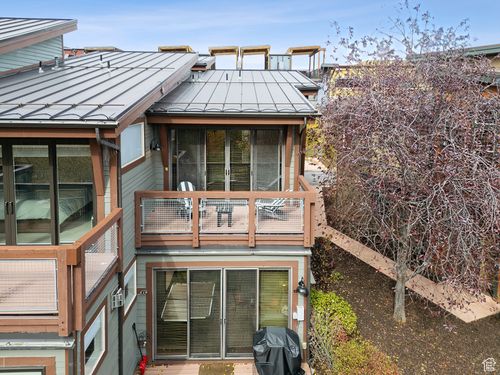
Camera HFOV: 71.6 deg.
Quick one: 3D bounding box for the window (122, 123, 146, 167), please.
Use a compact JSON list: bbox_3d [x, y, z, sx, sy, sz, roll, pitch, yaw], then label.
[{"bbox_3d":[-2.680,-1.000,8.050,0.100,0.880,1.500,0,11,-2],"label":"window"}]

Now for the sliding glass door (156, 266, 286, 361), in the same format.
[{"bbox_3d":[-0.682,3.150,8.600,3.350,2.270,0.120,0,8,-2],"label":"sliding glass door"}]

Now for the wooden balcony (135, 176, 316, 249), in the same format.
[{"bbox_3d":[-0.570,0.630,8.850,4.200,1.380,1.550,0,11,-2],"label":"wooden balcony"}]

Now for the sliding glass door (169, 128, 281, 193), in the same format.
[{"bbox_3d":[-0.660,-0.540,9.750,3.200,2.200,0.120,0,11,-2],"label":"sliding glass door"}]

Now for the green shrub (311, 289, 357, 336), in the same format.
[{"bbox_3d":[2.120,3.200,8.800,1.080,1.080,1.050,0,11,-2],"label":"green shrub"}]

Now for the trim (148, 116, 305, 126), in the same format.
[{"bbox_3d":[-0.620,-1.750,9.150,4.120,0.240,0.160,0,11,-2],"label":"trim"}]

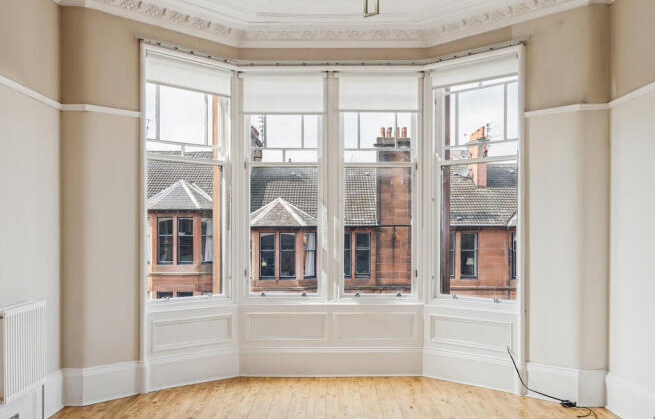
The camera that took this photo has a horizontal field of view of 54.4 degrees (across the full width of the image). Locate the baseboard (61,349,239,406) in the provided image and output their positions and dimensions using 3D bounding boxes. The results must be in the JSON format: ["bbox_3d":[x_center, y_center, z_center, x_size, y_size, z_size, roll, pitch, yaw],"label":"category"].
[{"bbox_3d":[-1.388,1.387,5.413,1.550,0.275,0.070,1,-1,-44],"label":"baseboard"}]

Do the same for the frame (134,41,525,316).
[{"bbox_3d":[0.045,-0.235,5.620,3.140,2.240,0.760,0,-1,0],"label":"frame"}]

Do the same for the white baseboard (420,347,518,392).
[{"bbox_3d":[1.231,1.405,5.600,0.950,0.275,0.050,-1,-1,44],"label":"white baseboard"}]

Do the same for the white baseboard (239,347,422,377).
[{"bbox_3d":[0.033,1.421,5.930,1.720,0.275,0.050,0,-1,0],"label":"white baseboard"}]

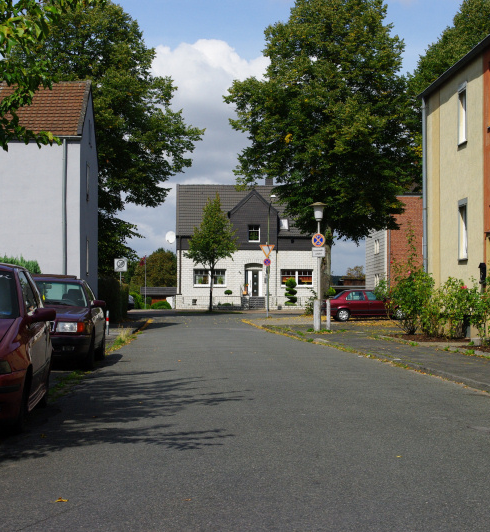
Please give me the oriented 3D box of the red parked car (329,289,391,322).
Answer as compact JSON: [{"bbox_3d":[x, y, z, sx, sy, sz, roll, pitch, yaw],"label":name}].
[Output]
[{"bbox_3d":[5.450,1.780,55.500,4.260,1.410,1.680,0,-2,-9],"label":"red parked car"}]

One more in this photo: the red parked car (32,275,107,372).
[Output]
[{"bbox_3d":[-3.170,0.890,19.600,1.700,1.420,4.390,0,-2,-3],"label":"red parked car"}]

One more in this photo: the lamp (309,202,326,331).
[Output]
[{"bbox_3d":[2.350,0.035,39.150,0.540,4.130,0.540,0,-2,0],"label":"lamp"}]

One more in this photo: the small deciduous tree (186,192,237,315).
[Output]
[{"bbox_3d":[-2.340,-0.990,86.500,3.900,8.450,3.800,0,-2,0],"label":"small deciduous tree"}]

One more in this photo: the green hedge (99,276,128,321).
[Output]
[{"bbox_3d":[-6.300,1.640,57.300,1.500,1.870,10.500,0,-2,-3],"label":"green hedge"}]

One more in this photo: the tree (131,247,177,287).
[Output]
[{"bbox_3d":[-9.300,1.400,134.000,6.800,6.800,6.600,0,-2,0],"label":"tree"}]

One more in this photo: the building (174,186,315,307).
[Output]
[{"bbox_3d":[0.250,-1.480,96.200,11.300,9.800,9.500,0,-2,-4],"label":"building"}]

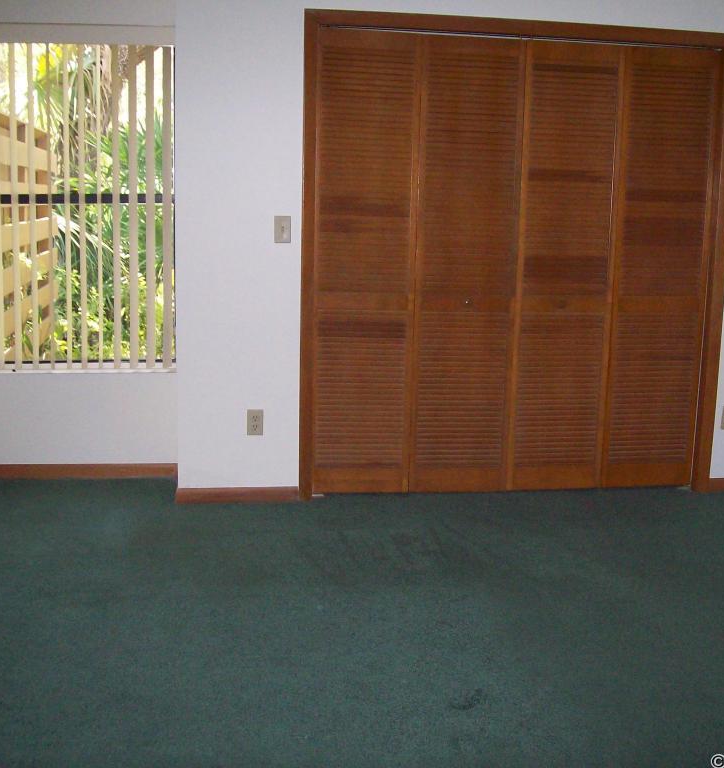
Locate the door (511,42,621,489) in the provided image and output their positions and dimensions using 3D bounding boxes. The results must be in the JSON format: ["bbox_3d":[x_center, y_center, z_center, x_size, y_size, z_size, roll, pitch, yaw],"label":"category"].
[{"bbox_3d":[0.918,-0.505,4.841,0.454,2.015,0.034,0,9,-9],"label":"door"}]

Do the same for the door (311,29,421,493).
[{"bbox_3d":[0.013,-0.501,4.698,0.440,2.015,0.034,0,9,-9],"label":"door"}]

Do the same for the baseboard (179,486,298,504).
[{"bbox_3d":[-0.551,0.493,4.715,0.542,0.071,0.016,0,9,-9],"label":"baseboard"}]

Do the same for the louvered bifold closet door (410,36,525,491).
[{"bbox_3d":[0.462,-0.503,4.769,0.469,2.015,0.034,0,9,-9],"label":"louvered bifold closet door"}]

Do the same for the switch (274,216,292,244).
[{"bbox_3d":[-0.339,-0.660,4.558,0.070,0.115,0.009,0,9,-9],"label":"switch"}]

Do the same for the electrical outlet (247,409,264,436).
[{"bbox_3d":[-0.468,0.171,4.678,0.070,0.115,0.009,0,9,-9],"label":"electrical outlet"}]

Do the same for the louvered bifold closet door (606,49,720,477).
[{"bbox_3d":[1.367,-0.506,4.913,0.455,2.015,0.034,0,9,-9],"label":"louvered bifold closet door"}]

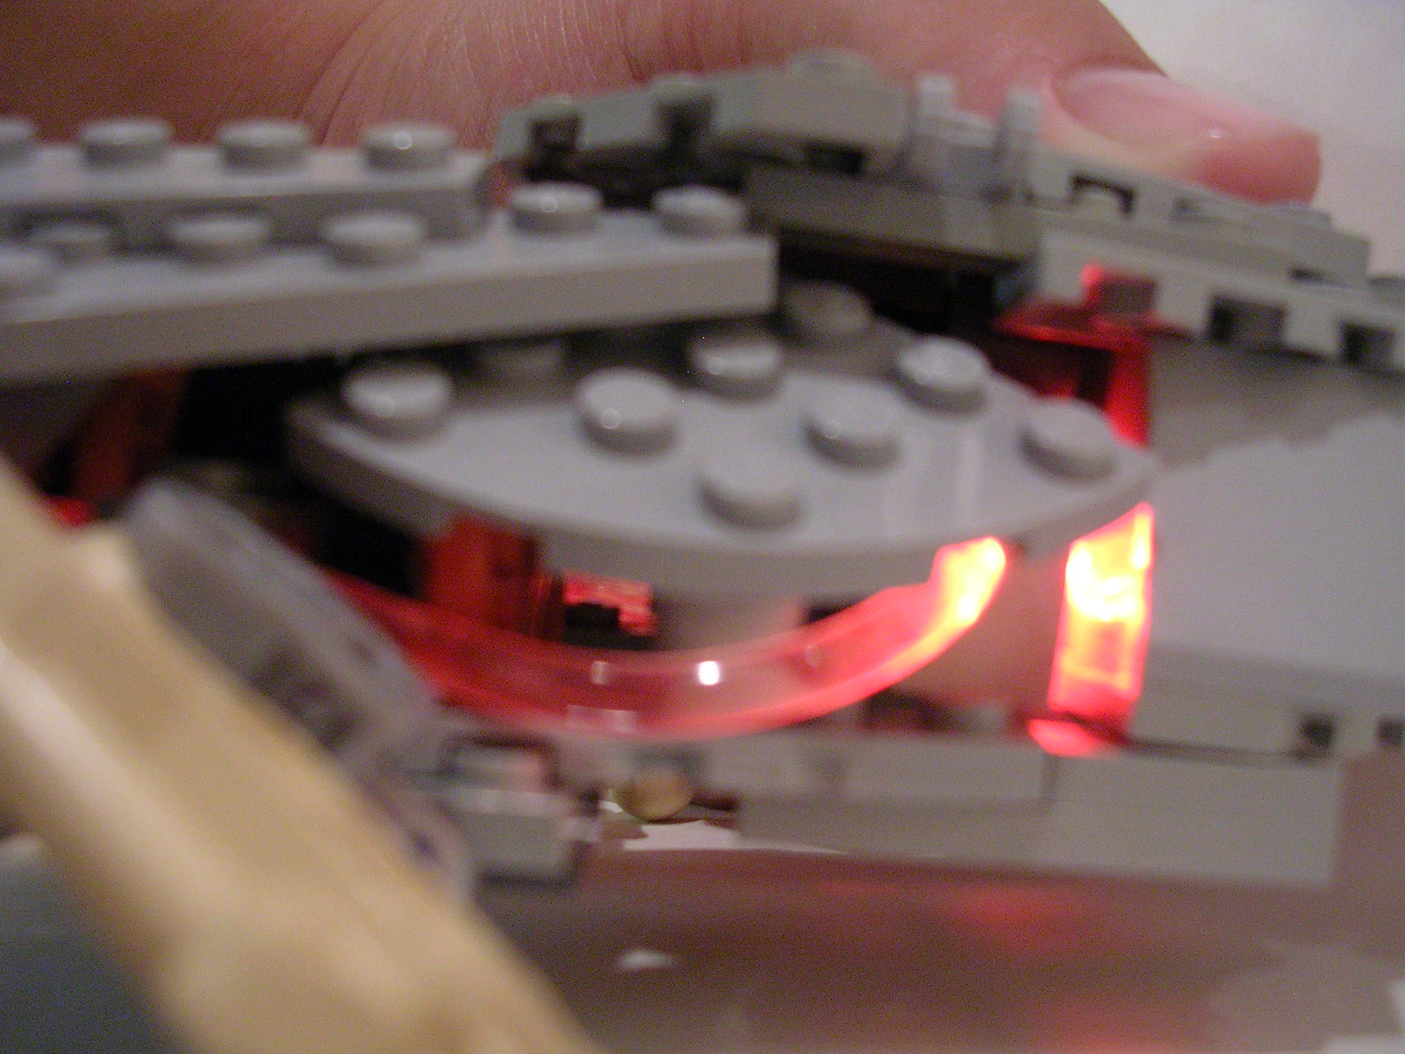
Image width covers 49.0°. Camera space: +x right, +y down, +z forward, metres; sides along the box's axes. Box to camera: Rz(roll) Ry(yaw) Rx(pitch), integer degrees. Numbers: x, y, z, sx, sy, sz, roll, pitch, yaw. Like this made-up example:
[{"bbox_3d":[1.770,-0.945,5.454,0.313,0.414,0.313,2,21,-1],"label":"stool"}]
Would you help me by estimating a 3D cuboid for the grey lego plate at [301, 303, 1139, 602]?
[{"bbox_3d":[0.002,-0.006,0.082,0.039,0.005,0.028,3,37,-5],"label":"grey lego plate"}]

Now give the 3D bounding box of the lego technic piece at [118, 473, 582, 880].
[{"bbox_3d":[-0.015,0.006,0.064,0.008,0.008,0.019,-24,40,-35],"label":"lego technic piece"}]

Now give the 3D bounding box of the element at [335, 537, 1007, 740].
[{"bbox_3d":[-0.002,0.005,0.073,0.032,0.005,0.009,2,29,-3],"label":"element"}]

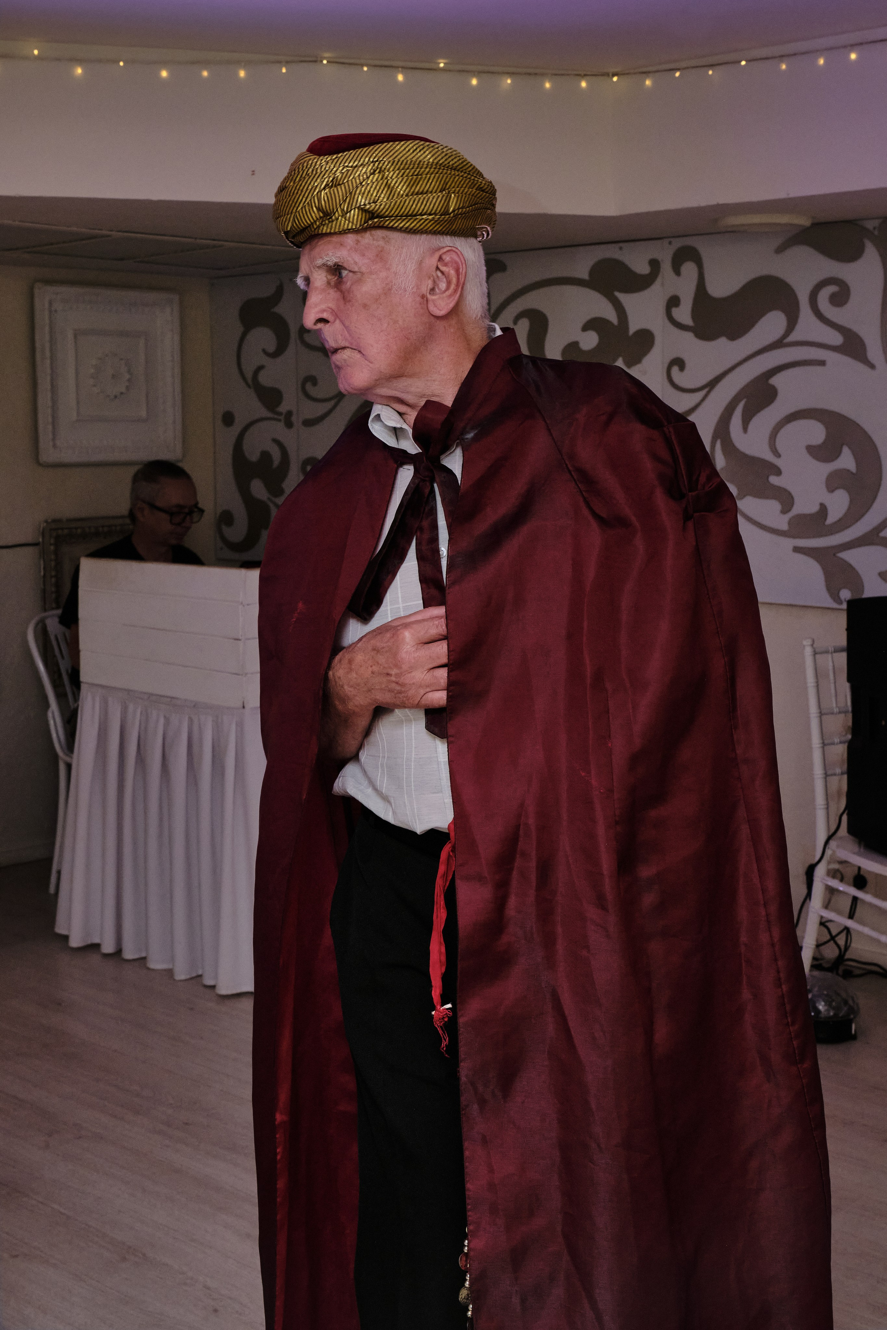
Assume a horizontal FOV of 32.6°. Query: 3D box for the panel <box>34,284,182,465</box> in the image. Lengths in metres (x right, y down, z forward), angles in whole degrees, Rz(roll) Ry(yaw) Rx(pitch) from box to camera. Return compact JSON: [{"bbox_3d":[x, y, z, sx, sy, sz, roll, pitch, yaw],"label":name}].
[{"bbox_3d":[-1.145,-0.995,5.240,0.040,0.595,0.595,6,10,41],"label":"panel"}]

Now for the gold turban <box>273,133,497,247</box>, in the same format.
[{"bbox_3d":[-0.061,-0.497,1.580,0.235,0.118,0.215,0,8,0],"label":"gold turban"}]

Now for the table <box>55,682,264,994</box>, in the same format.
[{"bbox_3d":[-0.444,0.380,4.400,0.764,0.730,1.100,6,10,39],"label":"table"}]

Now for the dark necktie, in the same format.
[{"bbox_3d":[-0.039,-0.094,1.480,0.110,0.335,0.075,3,9,25],"label":"dark necktie"}]

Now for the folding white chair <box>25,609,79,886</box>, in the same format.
[{"bbox_3d":[-0.955,0.286,4.714,0.500,0.840,0.450,6,10,39],"label":"folding white chair"}]

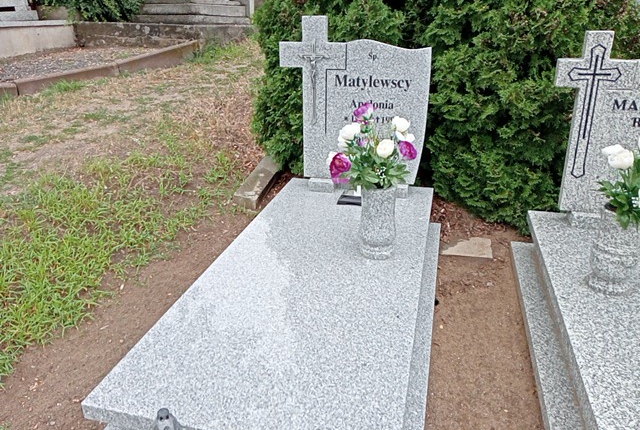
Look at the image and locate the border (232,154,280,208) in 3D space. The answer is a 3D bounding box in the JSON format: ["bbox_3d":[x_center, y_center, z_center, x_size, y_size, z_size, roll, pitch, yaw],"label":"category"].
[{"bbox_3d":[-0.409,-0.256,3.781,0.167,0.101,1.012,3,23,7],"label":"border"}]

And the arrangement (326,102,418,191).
[{"bbox_3d":[0.207,-0.263,1.964,0.334,0.304,0.278,5,22,13],"label":"arrangement"}]

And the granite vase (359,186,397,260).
[{"bbox_3d":[0.233,0.018,2.082,0.150,0.300,0.150,6,23,13],"label":"granite vase"}]

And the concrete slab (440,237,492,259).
[{"bbox_3d":[0.776,0.188,2.750,0.263,0.041,0.243,7,24,16],"label":"concrete slab"}]

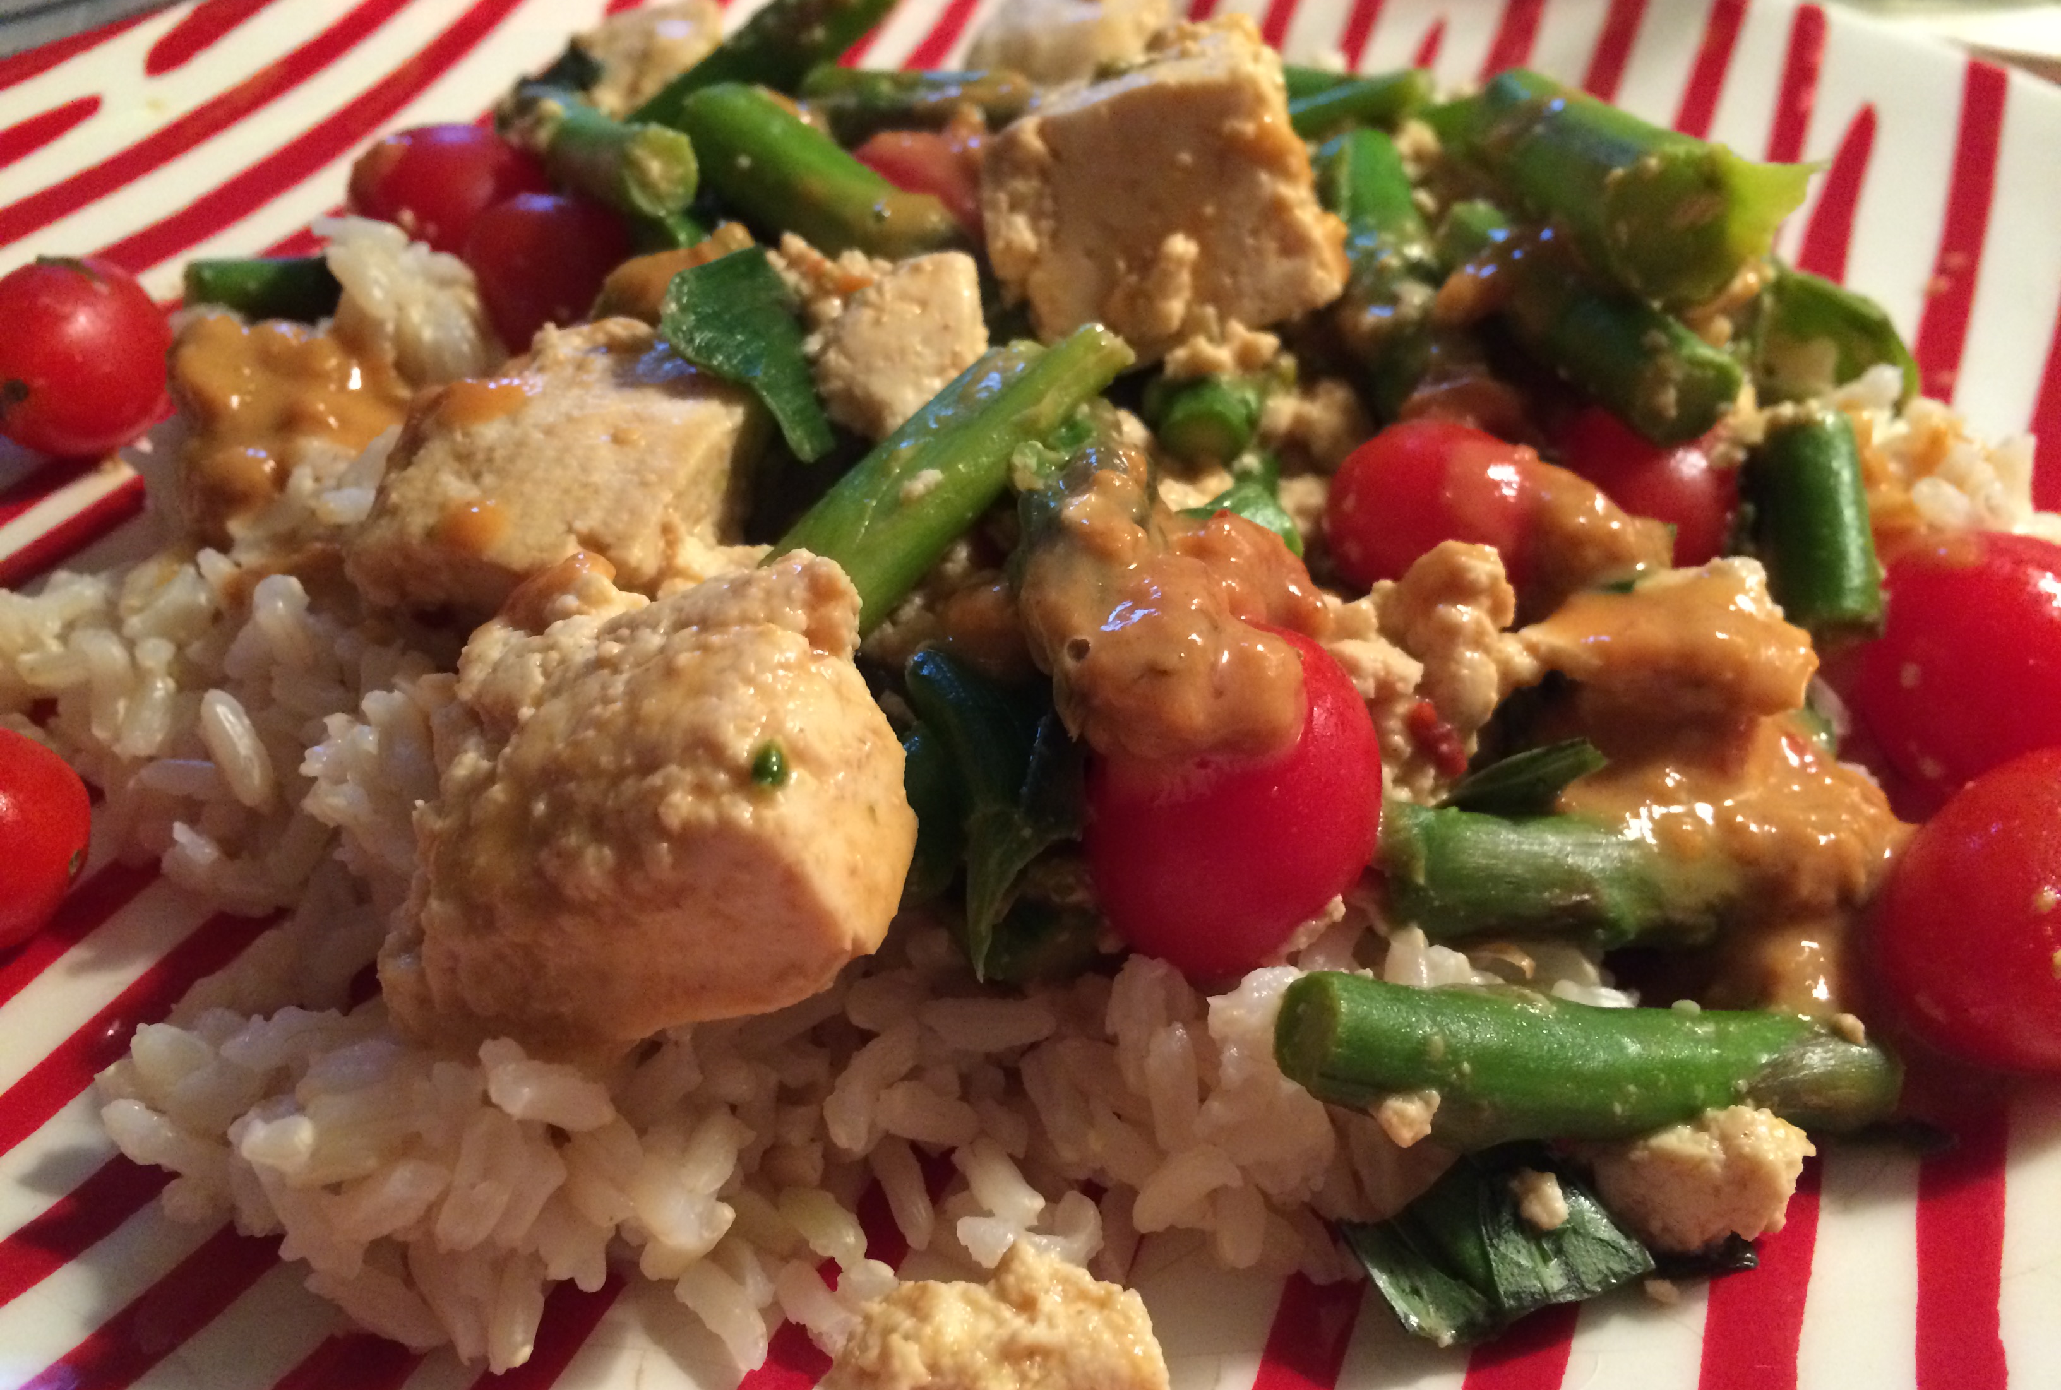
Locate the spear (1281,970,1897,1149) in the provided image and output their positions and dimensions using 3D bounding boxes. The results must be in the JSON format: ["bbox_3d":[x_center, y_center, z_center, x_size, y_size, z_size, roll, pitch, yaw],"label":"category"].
[{"bbox_3d":[0.041,0.025,0.119,0.047,0.010,0.010,8,34,-15],"label":"spear"}]

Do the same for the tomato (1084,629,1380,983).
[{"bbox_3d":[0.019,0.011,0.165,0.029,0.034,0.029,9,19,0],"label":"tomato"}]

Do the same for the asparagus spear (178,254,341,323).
[{"bbox_3d":[-0.101,-0.055,0.233,0.025,0.009,0.009,0,36,-5],"label":"asparagus spear"}]

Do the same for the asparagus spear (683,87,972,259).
[{"bbox_3d":[-0.034,-0.084,0.275,0.051,0.013,0.013,25,43,24],"label":"asparagus spear"}]

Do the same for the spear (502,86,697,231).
[{"bbox_3d":[-0.068,-0.086,0.275,0.032,0.015,0.015,22,41,38],"label":"spear"}]

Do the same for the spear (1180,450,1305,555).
[{"bbox_3d":[0.026,-0.024,0.213,0.017,0.013,0.015,3,38,0],"label":"spear"}]

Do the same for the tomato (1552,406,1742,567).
[{"bbox_3d":[0.083,-0.028,0.232,0.026,0.026,0.026,3,38,0],"label":"tomato"}]

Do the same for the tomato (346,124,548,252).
[{"bbox_3d":[-0.097,-0.083,0.287,0.033,0.027,0.028,3,38,0],"label":"tomato"}]

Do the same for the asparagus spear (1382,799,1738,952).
[{"bbox_3d":[0.042,0.014,0.134,0.029,0.010,0.010,5,36,2],"label":"asparagus spear"}]

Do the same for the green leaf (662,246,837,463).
[{"bbox_3d":[-0.037,-0.044,0.224,0.019,0.029,0.008,-21,0,-2],"label":"green leaf"}]

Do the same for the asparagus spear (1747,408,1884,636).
[{"bbox_3d":[0.072,-0.016,0.158,0.010,0.010,0.026,5,54,7],"label":"asparagus spear"}]

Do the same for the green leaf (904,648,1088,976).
[{"bbox_3d":[-0.003,0.011,0.170,0.018,0.031,0.013,-9,-6,0],"label":"green leaf"}]

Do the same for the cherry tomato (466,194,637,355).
[{"bbox_3d":[-0.075,-0.065,0.268,0.026,0.026,0.026,3,38,0],"label":"cherry tomato"}]

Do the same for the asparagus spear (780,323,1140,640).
[{"bbox_3d":[-0.005,-0.022,0.162,0.011,0.011,0.051,22,45,27],"label":"asparagus spear"}]

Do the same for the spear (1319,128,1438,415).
[{"bbox_3d":[0.053,-0.064,0.262,0.014,0.014,0.050,2,54,-1],"label":"spear"}]

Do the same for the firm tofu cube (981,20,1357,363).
[{"bbox_3d":[0.016,-0.062,0.212,0.032,0.031,0.026,-16,38,-9],"label":"firm tofu cube"}]

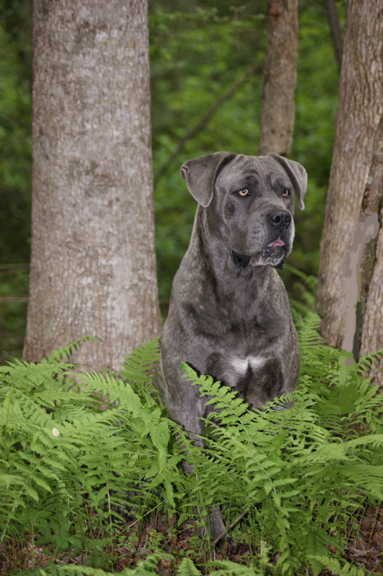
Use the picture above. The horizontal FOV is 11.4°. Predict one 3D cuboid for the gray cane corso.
[{"bbox_3d":[0.010,0.110,4.420,0.420,0.860,0.680,-2,6,-21],"label":"gray cane corso"}]

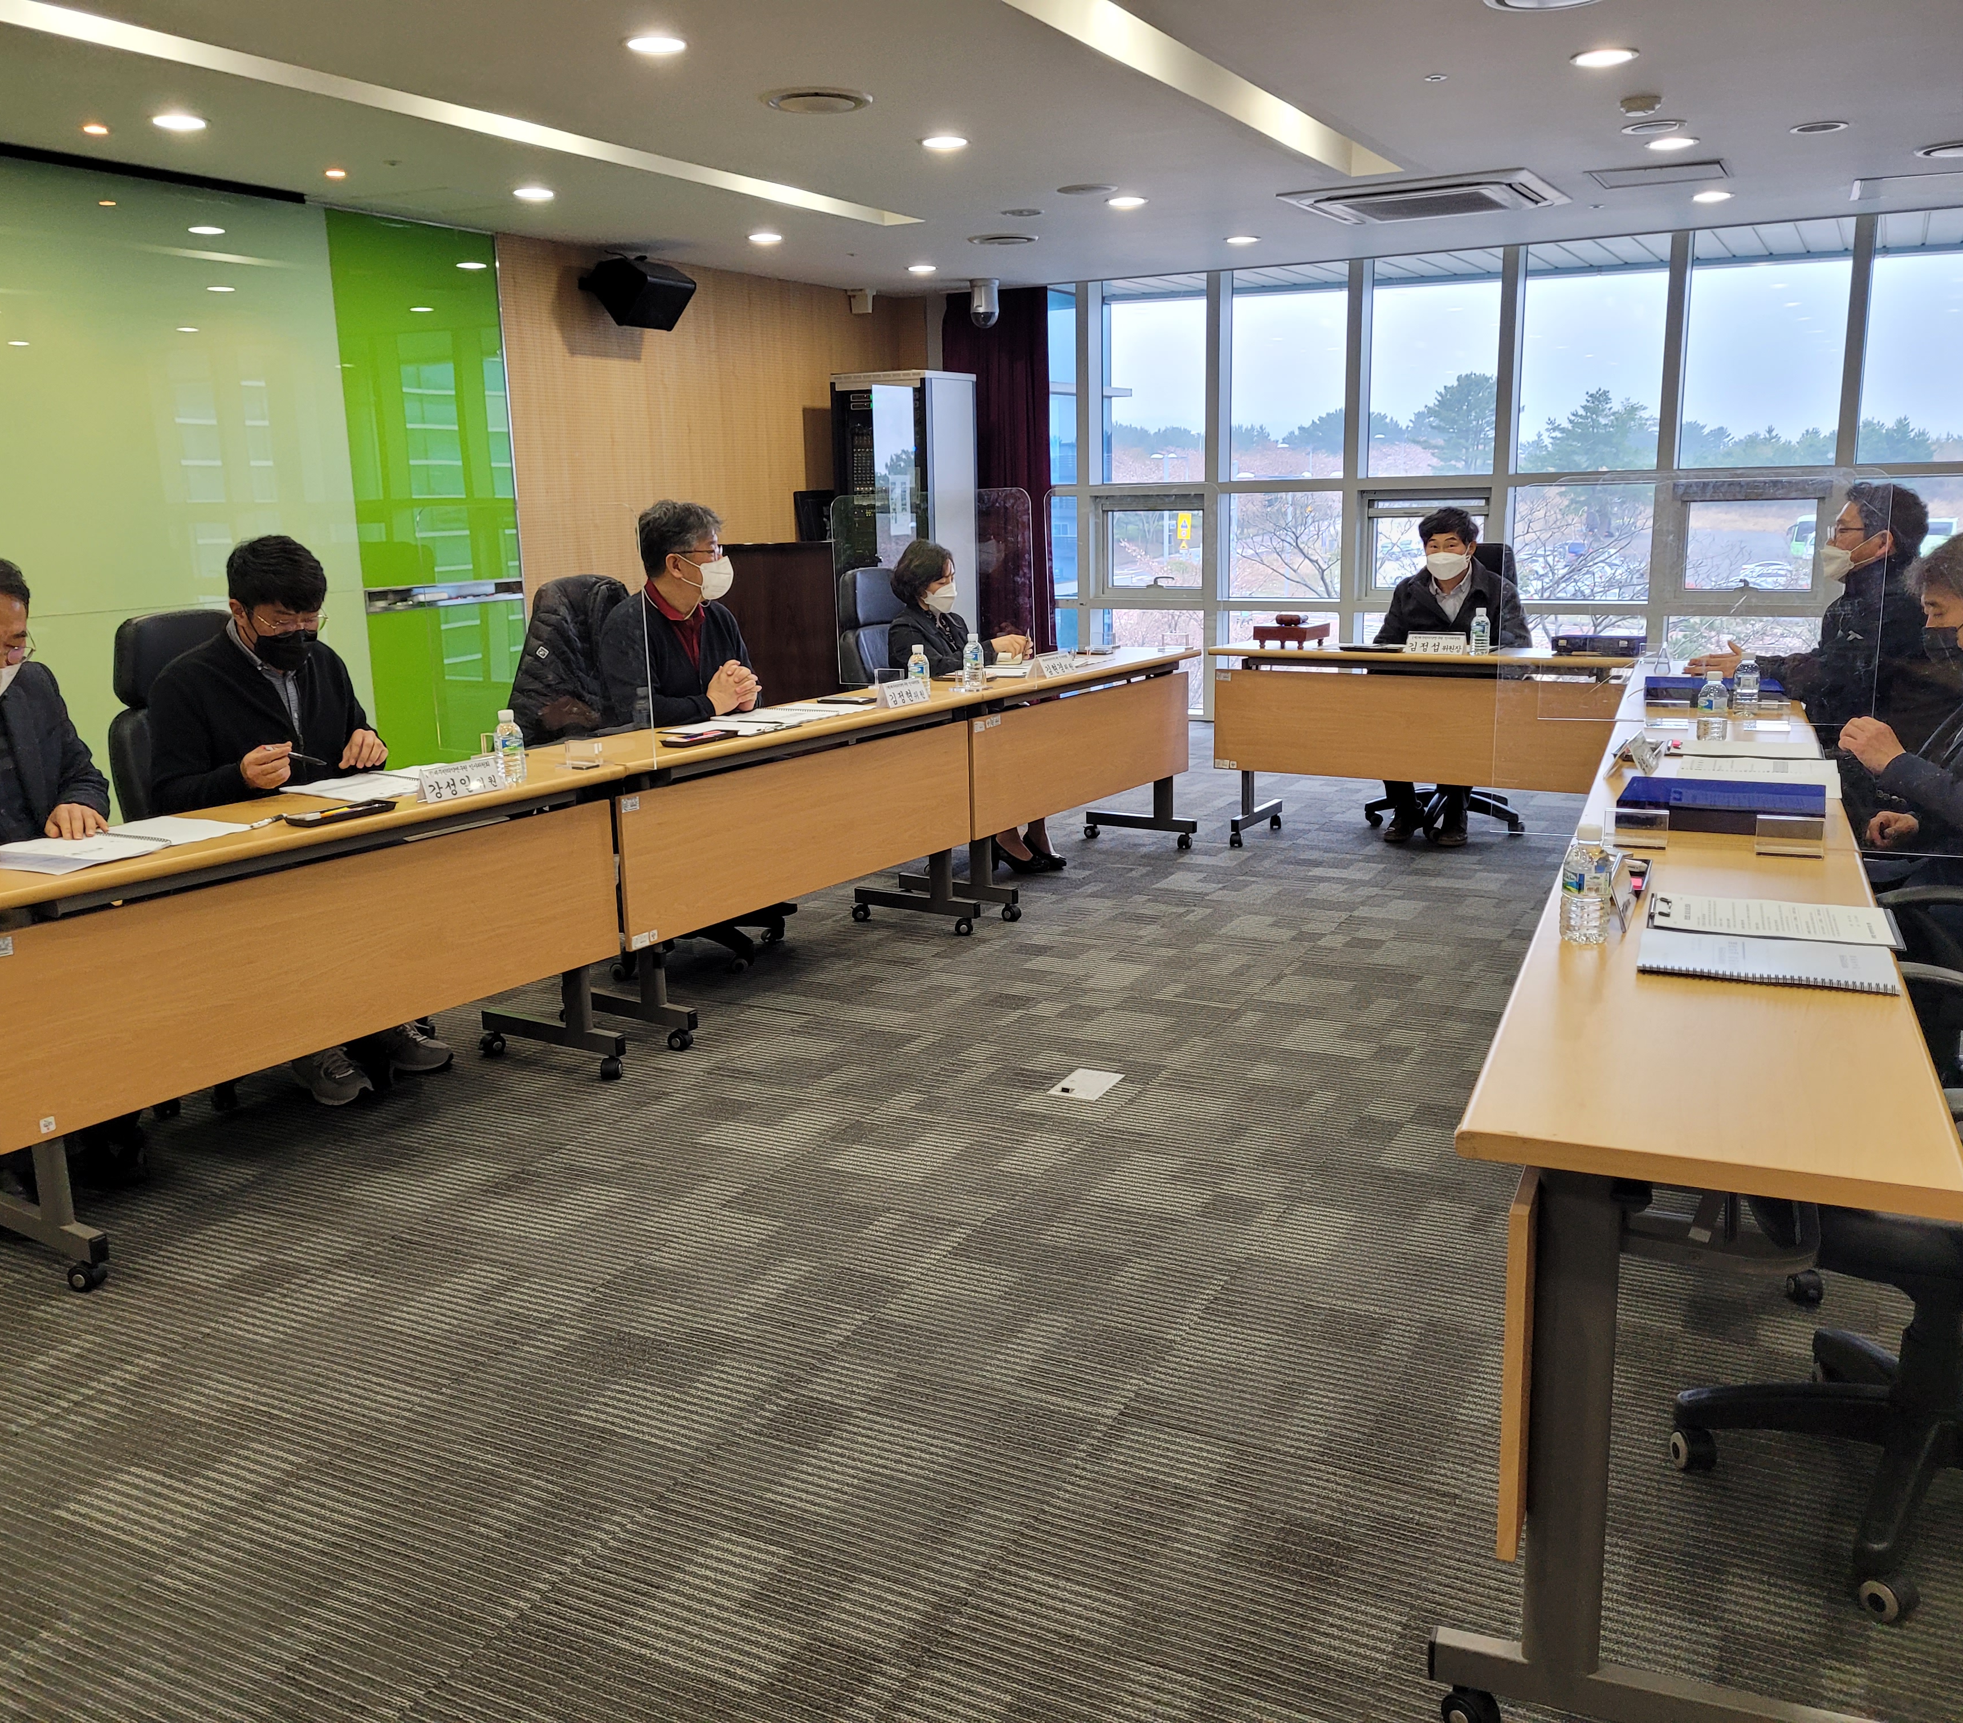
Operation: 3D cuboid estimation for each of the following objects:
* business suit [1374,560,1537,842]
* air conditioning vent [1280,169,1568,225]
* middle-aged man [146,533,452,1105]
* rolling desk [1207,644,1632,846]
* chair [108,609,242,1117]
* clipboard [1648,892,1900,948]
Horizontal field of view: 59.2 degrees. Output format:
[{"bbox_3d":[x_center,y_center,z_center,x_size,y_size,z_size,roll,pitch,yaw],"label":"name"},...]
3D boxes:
[{"bbox_3d":[1.770,-0.625,6.552,0.590,1.020,0.560,3,13,20],"label":"business suit"},{"bbox_3d":[1.826,-2.710,7.029,0.965,0.050,0.965,6,14,30],"label":"air conditioning vent"},{"bbox_3d":[-1.662,-0.111,4.105,0.640,1.300,0.520,8,16,38],"label":"middle-aged man"},{"bbox_3d":[1.623,-0.405,6.375,1.500,0.745,0.450,6,14,30],"label":"rolling desk"},{"bbox_3d":[-1.732,-0.042,4.193,0.640,1.130,0.620,7,15,33],"label":"chair"},{"bbox_3d":[1.092,0.081,2.388,0.313,0.015,0.226,4,13,24],"label":"clipboard"}]

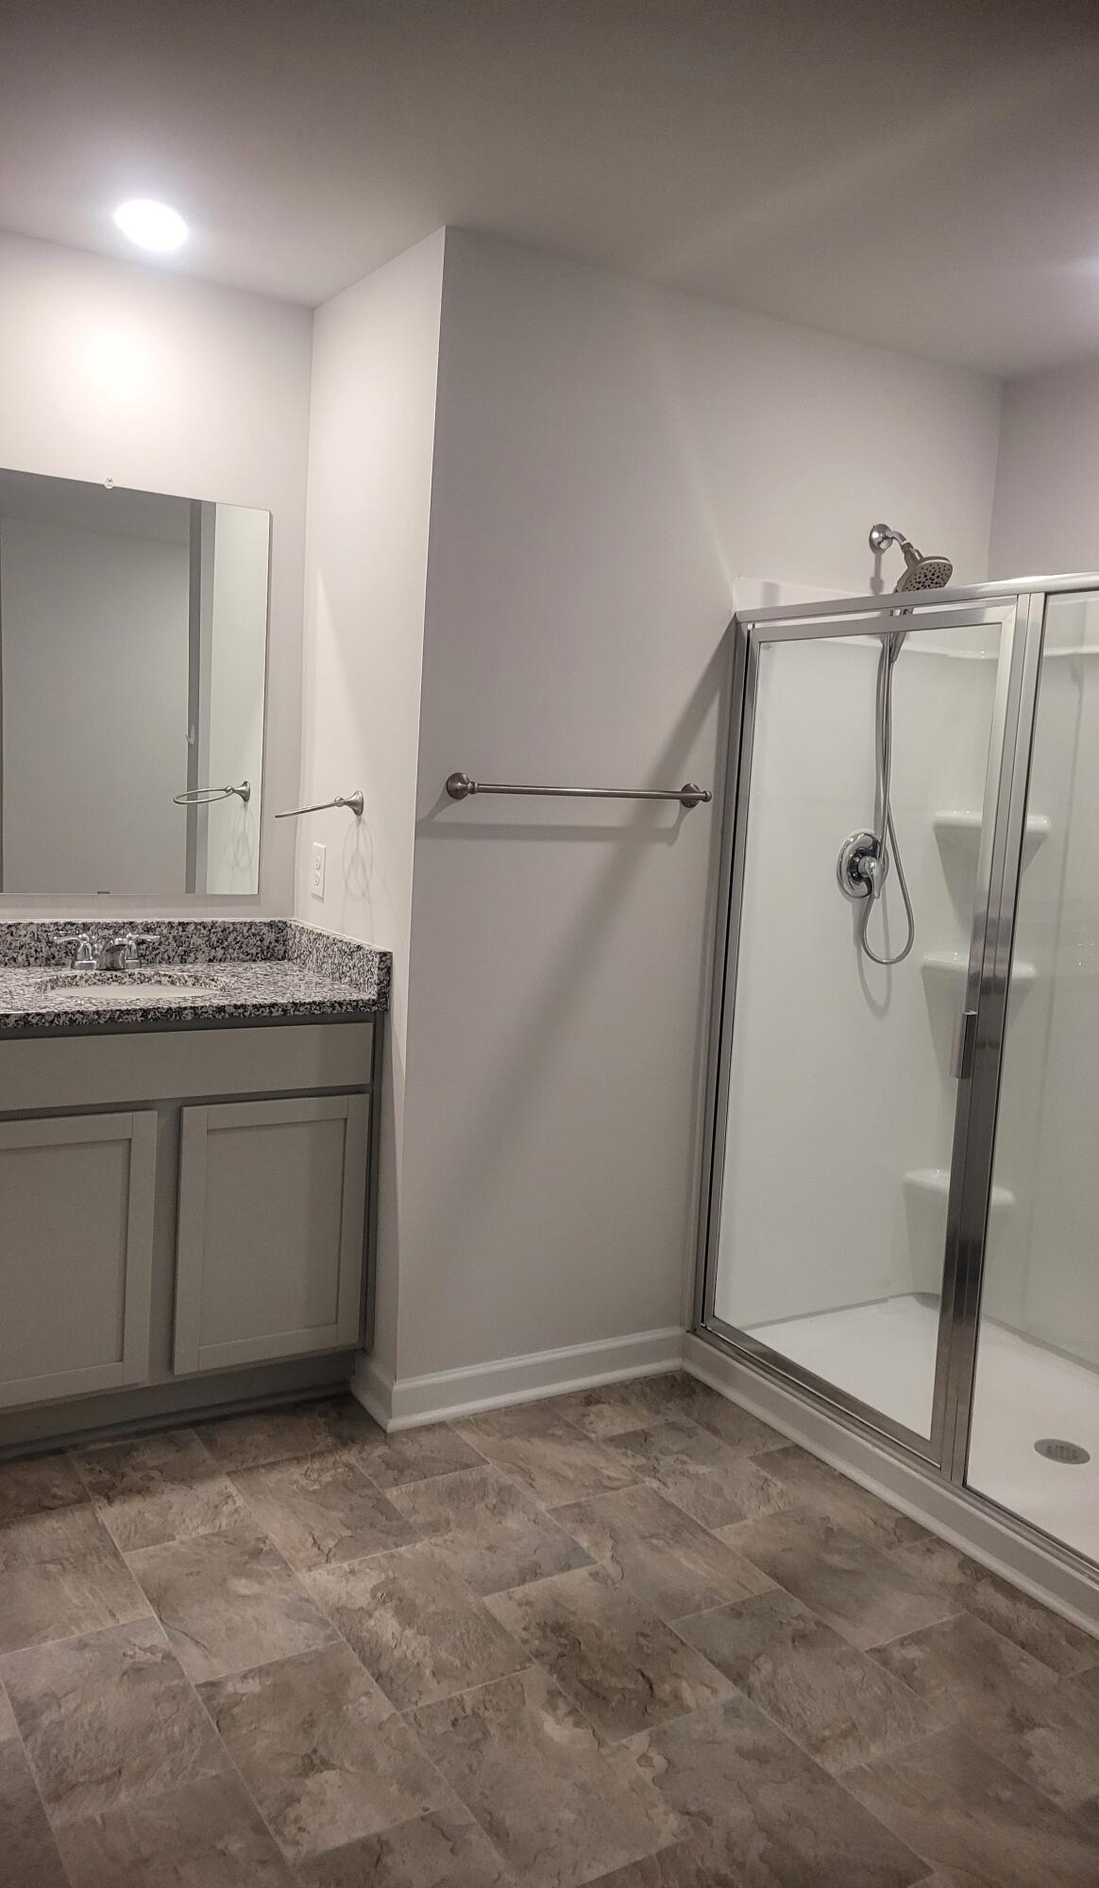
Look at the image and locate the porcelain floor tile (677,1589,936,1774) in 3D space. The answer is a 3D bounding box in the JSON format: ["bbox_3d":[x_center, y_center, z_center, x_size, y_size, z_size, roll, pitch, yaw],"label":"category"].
[{"bbox_3d":[0.408,1.167,2.272,0.240,0.010,0.399,-1,8,-31],"label":"porcelain floor tile"}]

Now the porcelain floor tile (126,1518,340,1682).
[{"bbox_3d":[-0.530,1.090,2.363,0.247,0.010,0.399,-1,8,-31],"label":"porcelain floor tile"}]

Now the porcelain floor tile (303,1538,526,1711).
[{"bbox_3d":[-0.225,1.123,2.352,0.248,0.010,0.405,-1,8,-31],"label":"porcelain floor tile"}]

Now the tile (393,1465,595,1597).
[{"bbox_3d":[-0.113,1.094,2.656,0.245,0.010,0.403,-1,8,-31],"label":"tile"}]

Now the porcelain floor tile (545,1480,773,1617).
[{"bbox_3d":[0.195,1.104,2.583,0.242,0.010,0.404,-1,8,-31],"label":"porcelain floor tile"}]

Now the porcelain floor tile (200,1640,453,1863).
[{"bbox_3d":[-0.325,1.139,2.024,0.247,0.010,0.400,-1,8,-31],"label":"porcelain floor tile"}]

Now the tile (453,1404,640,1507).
[{"bbox_3d":[-0.013,1.054,2.926,0.242,0.010,0.406,-1,8,-31],"label":"tile"}]

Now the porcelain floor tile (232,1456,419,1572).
[{"bbox_3d":[-0.427,1.061,2.670,0.247,0.010,0.400,-1,8,-31],"label":"porcelain floor tile"}]

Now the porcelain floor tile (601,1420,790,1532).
[{"bbox_3d":[0.305,1.087,2.908,0.240,0.010,0.403,-1,8,-31],"label":"porcelain floor tile"}]

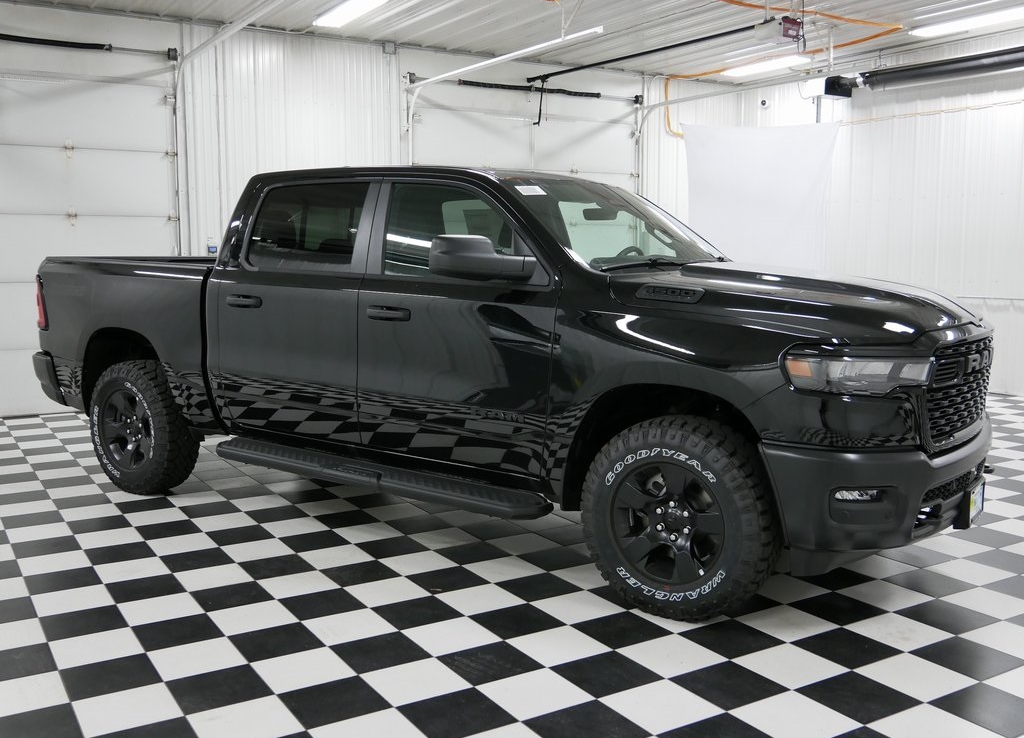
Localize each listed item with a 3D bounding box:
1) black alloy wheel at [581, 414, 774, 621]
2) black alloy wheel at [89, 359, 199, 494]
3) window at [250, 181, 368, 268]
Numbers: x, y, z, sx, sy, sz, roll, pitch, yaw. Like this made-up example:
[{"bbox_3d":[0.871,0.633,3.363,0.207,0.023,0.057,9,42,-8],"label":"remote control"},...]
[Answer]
[{"bbox_3d":[0.693,0.615,4.155,0.830,0.830,0.275,4,8,32],"label":"black alloy wheel"},{"bbox_3d":[-2.306,0.366,6.290,0.825,0.825,0.275,5,9,35],"label":"black alloy wheel"},{"bbox_3d":[-1.083,-0.765,5.328,0.800,0.470,0.060,5,-12,35],"label":"window"}]

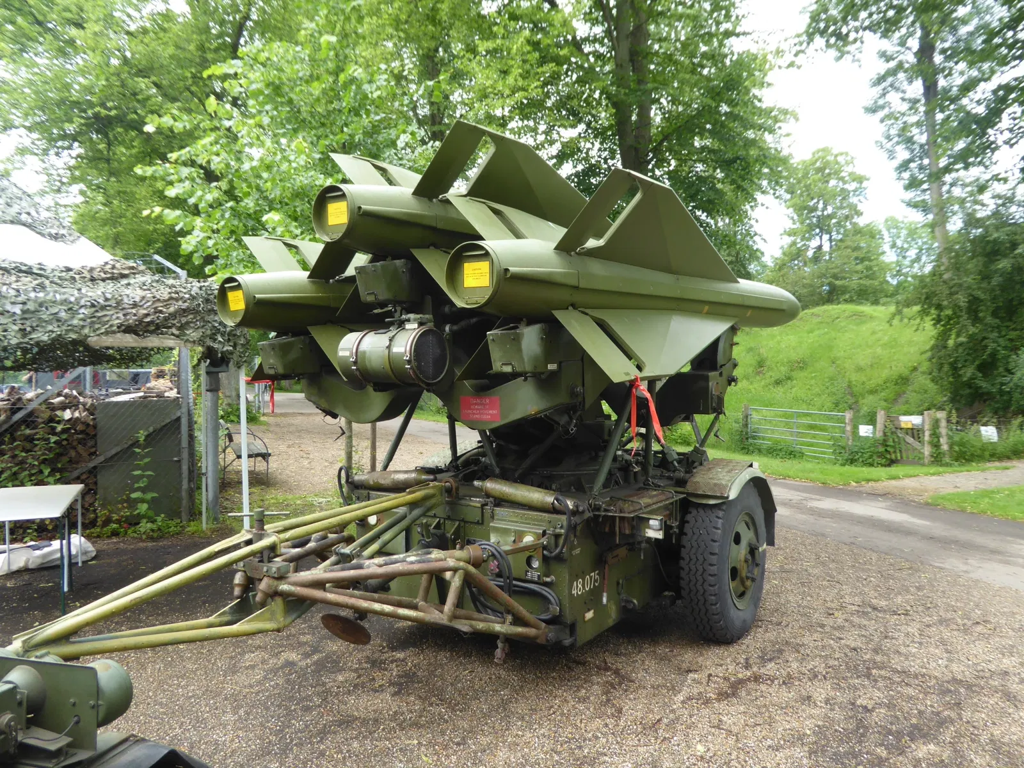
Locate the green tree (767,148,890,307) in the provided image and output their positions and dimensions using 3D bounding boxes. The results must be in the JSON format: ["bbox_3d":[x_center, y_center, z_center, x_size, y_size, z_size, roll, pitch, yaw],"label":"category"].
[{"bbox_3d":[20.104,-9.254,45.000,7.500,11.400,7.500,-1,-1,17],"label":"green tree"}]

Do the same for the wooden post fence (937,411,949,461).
[{"bbox_3d":[9.231,1.139,15.200,0.155,1.130,0.155,-1,-1,17],"label":"wooden post fence"}]

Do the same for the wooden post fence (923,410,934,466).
[{"bbox_3d":[8.847,1.149,15.100,0.160,1.160,0.160,-1,-1,17],"label":"wooden post fence"}]

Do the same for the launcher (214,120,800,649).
[{"bbox_3d":[0.670,0.142,5.253,2.519,2.778,5.114,-1,-1,36],"label":"launcher"}]

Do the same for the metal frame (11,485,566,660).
[{"bbox_3d":[-0.949,0.956,2.983,1.400,0.740,2.120,-1,-1,36],"label":"metal frame"}]

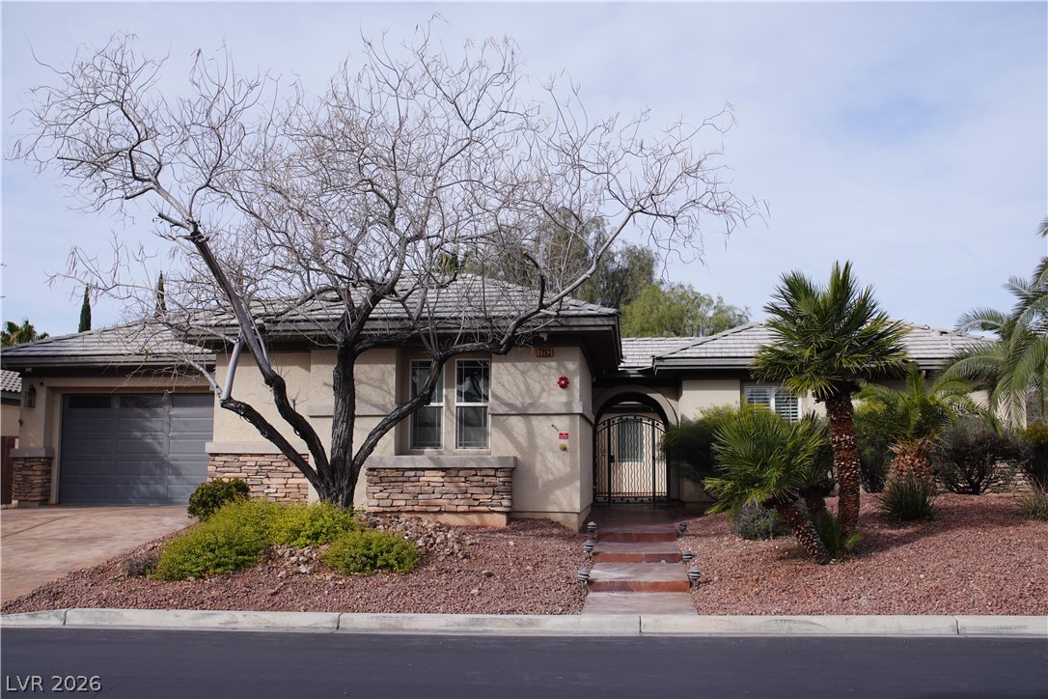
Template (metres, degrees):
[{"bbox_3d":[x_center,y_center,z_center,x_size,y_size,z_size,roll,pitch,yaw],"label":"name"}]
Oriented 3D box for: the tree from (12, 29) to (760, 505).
[{"bbox_3d":[-1.970,-1.080,14.048,10.400,6.950,8.000,-1,-5,7],"label":"tree"}]

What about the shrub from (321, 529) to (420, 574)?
[{"bbox_3d":[-2.006,2.635,12.900,1.200,0.500,1.050,-1,-5,7],"label":"shrub"}]

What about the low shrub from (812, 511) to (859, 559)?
[{"bbox_3d":[4.227,2.515,13.400,0.650,0.600,0.600,-1,-5,7],"label":"low shrub"}]

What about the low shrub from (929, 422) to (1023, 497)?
[{"bbox_3d":[9.293,2.207,20.300,1.800,1.500,1.500,-1,-5,7],"label":"low shrub"}]

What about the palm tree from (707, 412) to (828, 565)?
[{"bbox_3d":[3.226,1.800,13.050,1.600,2.000,1.500,-1,-5,7],"label":"palm tree"}]

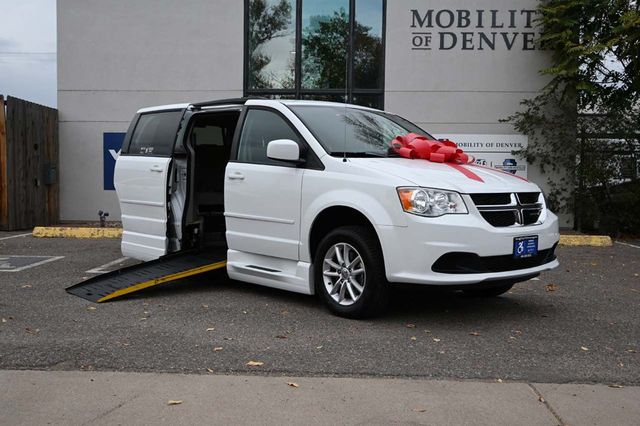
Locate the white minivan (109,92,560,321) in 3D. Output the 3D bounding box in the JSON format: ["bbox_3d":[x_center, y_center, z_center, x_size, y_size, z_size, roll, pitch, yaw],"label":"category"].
[{"bbox_3d":[-0.170,-0.210,6.457,2.040,1.800,5.150,-2,4,-41],"label":"white minivan"}]

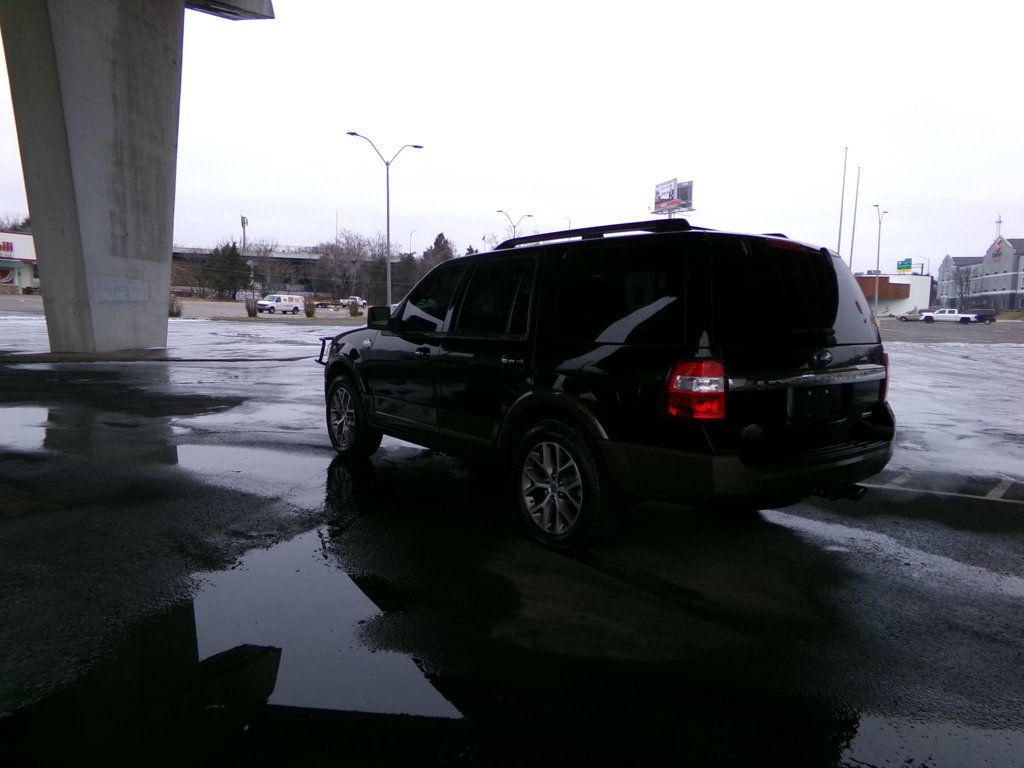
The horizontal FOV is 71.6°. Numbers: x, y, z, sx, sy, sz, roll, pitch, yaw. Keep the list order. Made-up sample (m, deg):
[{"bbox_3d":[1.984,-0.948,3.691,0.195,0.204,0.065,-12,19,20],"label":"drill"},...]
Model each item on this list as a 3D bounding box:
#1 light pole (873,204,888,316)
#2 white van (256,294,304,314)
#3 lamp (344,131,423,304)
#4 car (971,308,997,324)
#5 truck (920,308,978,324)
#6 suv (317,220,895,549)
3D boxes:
[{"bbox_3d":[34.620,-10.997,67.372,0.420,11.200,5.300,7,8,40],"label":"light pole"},{"bbox_3d":[-25.345,-8.734,78.000,2.030,2.100,5.550,5,7,28],"label":"white van"},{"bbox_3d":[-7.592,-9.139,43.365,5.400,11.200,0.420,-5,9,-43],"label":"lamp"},{"bbox_3d":[58.825,-8.540,90.500,4.950,1.820,1.970,5,8,33],"label":"car"},{"bbox_3d":[54.163,-8.317,88.000,5.920,1.880,2.030,5,7,32],"label":"truck"},{"bbox_3d":[0.140,-0.160,6.021,2.100,1.970,5.380,-4,8,-37],"label":"suv"}]

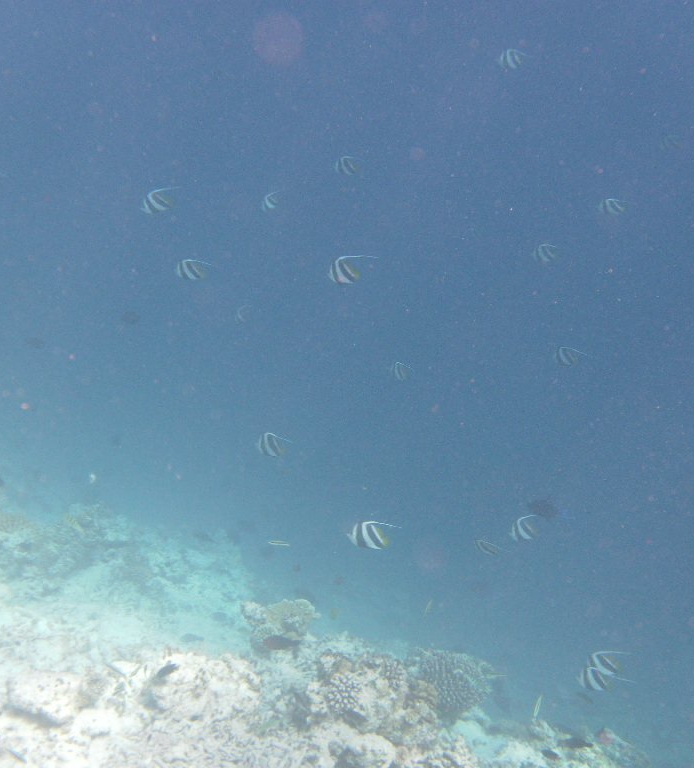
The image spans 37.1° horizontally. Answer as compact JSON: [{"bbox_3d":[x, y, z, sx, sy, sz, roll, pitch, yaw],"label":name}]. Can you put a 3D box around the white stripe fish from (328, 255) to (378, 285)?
[{"bbox_3d":[0.023,-0.475,4.300,0.235,0.120,0.035,-1,8,33],"label":"white stripe fish"}]

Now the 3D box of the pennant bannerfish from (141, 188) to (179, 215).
[{"bbox_3d":[-0.924,-0.904,5.100,0.184,0.128,0.035,-15,6,1],"label":"pennant bannerfish"}]

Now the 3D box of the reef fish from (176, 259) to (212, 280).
[{"bbox_3d":[-0.766,-0.575,5.200,0.191,0.110,0.035,0,6,0],"label":"reef fish"}]

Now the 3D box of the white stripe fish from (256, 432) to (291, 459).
[{"bbox_3d":[-0.355,0.297,5.000,0.174,0.126,0.035,0,6,0],"label":"white stripe fish"}]

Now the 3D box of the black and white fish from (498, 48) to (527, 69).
[{"bbox_3d":[0.959,-1.886,6.000,0.195,0.112,0.035,0,8,30],"label":"black and white fish"}]

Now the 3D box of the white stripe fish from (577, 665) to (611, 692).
[{"bbox_3d":[1.100,1.308,4.600,0.151,0.124,0.035,-3,6,0],"label":"white stripe fish"}]

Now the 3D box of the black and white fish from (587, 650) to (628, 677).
[{"bbox_3d":[1.157,1.242,4.600,0.185,0.105,0.035,-1,8,30],"label":"black and white fish"}]

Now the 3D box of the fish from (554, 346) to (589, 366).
[{"bbox_3d":[1.214,-0.149,5.600,0.195,0.108,0.035,0,6,0],"label":"fish"}]

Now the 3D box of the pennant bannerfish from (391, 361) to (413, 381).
[{"bbox_3d":[0.332,-0.081,6.200,0.170,0.112,0.035,0,7,41],"label":"pennant bannerfish"}]

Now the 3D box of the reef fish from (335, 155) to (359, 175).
[{"bbox_3d":[0.003,-1.230,5.800,0.150,0.112,0.035,0,6,0],"label":"reef fish"}]

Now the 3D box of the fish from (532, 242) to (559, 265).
[{"bbox_3d":[1.195,-0.781,6.200,0.185,0.112,0.035,0,9,29],"label":"fish"}]

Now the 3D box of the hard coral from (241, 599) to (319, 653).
[{"bbox_3d":[-0.274,0.980,4.230,0.308,0.219,0.262,0,6,0],"label":"hard coral"}]

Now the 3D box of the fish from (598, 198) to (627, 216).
[{"bbox_3d":[1.538,-1.023,6.000,0.190,0.105,0.035,0,9,27],"label":"fish"}]

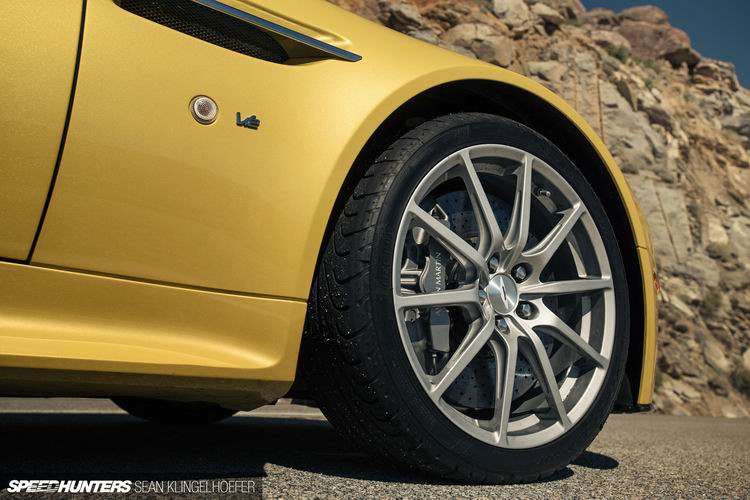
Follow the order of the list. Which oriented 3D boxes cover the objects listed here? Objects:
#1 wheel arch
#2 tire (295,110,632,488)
[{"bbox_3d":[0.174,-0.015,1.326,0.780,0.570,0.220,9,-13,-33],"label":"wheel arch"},{"bbox_3d":[0.174,0.087,1.337,0.661,0.657,0.258,9,-14,-33],"label":"tire"}]

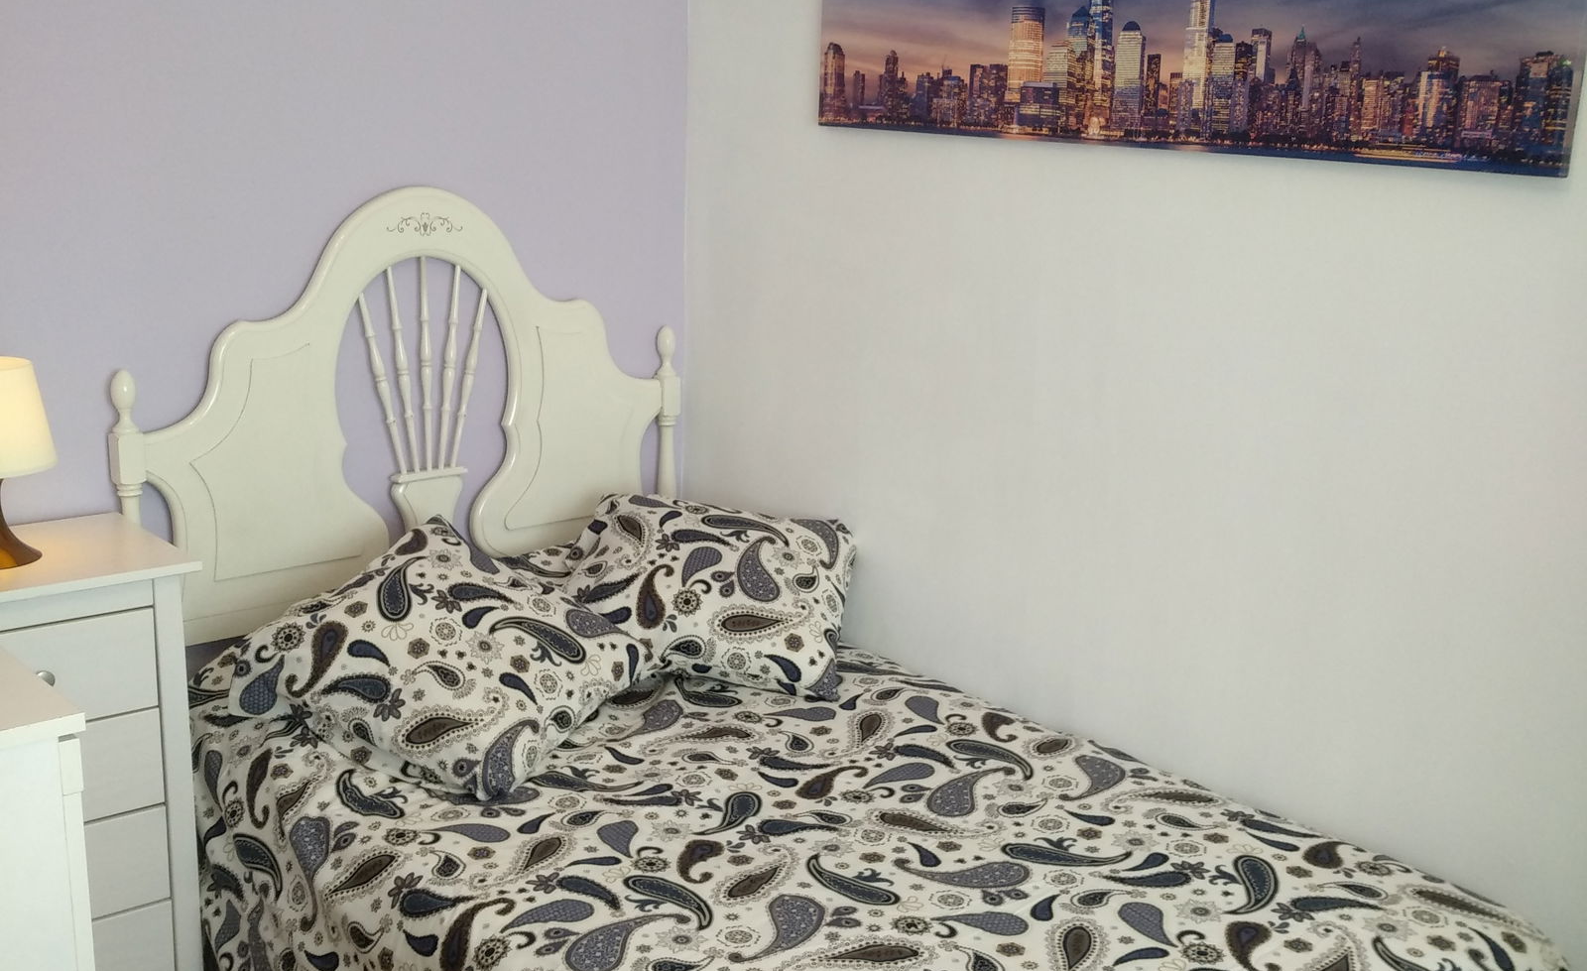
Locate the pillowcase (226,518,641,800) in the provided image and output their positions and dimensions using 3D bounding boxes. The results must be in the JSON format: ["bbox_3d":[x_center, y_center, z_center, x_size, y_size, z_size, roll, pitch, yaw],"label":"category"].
[{"bbox_3d":[-0.609,0.304,2.322,0.470,0.170,0.510,33,41,3],"label":"pillowcase"}]

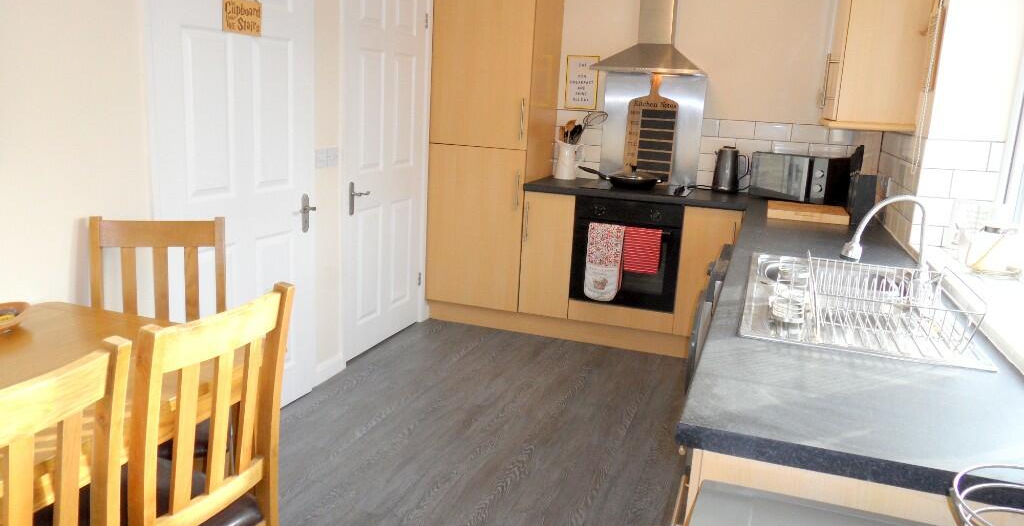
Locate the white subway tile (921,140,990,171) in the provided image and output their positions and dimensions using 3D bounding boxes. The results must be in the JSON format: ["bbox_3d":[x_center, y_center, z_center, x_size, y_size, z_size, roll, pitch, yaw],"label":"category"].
[{"bbox_3d":[1.549,-0.372,2.473,0.195,0.100,0.010,8,14,19],"label":"white subway tile"}]

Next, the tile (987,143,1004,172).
[{"bbox_3d":[1.692,-0.370,2.480,0.048,0.100,0.010,7,14,19],"label":"tile"}]

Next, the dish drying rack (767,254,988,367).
[{"bbox_3d":[0.862,0.091,1.672,0.360,0.115,0.450,7,14,19],"label":"dish drying rack"}]

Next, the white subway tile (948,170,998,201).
[{"bbox_3d":[1.607,-0.267,2.474,0.135,0.100,0.010,8,14,19],"label":"white subway tile"}]

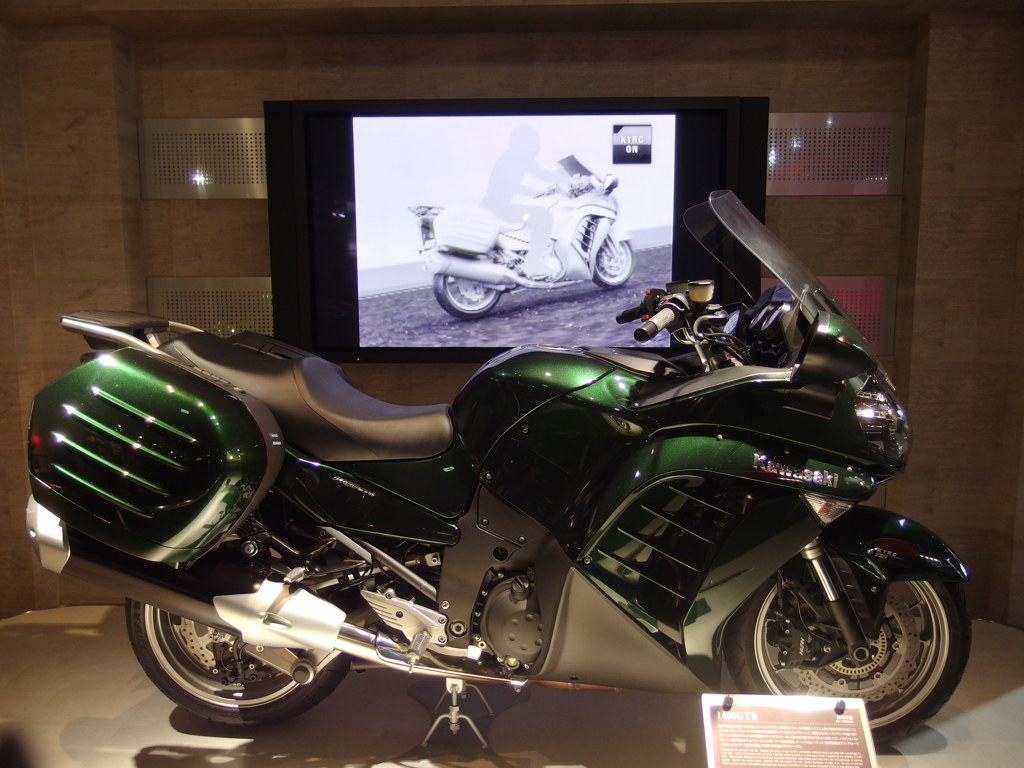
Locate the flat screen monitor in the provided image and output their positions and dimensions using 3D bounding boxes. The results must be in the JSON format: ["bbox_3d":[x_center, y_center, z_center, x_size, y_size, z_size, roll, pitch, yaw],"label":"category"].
[{"bbox_3d":[0.015,-0.531,2.942,1.722,0.905,0.110,0,7,1],"label":"flat screen monitor"}]

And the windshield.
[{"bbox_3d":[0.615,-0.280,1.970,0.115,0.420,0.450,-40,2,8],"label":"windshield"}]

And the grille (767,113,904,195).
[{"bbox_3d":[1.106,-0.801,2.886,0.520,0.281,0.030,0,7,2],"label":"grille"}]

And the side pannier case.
[{"bbox_3d":[-0.758,0.149,1.775,0.530,0.420,0.260,9,8,4],"label":"side pannier case"}]

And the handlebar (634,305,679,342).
[{"bbox_3d":[0.299,-0.124,1.675,0.040,0.040,0.155,5,23,36],"label":"handlebar"}]

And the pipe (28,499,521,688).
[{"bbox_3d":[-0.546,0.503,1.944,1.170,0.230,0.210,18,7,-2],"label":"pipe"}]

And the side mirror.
[{"bbox_3d":[0.640,-0.071,1.672,0.145,0.145,0.190,0,7,5],"label":"side mirror"}]

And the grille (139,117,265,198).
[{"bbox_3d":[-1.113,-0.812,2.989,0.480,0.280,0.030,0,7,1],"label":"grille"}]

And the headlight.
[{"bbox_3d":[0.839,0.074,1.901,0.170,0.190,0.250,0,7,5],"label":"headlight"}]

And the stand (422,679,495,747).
[{"bbox_3d":[-0.142,0.839,2.169,0.175,0.140,0.175,0,7,5],"label":"stand"}]

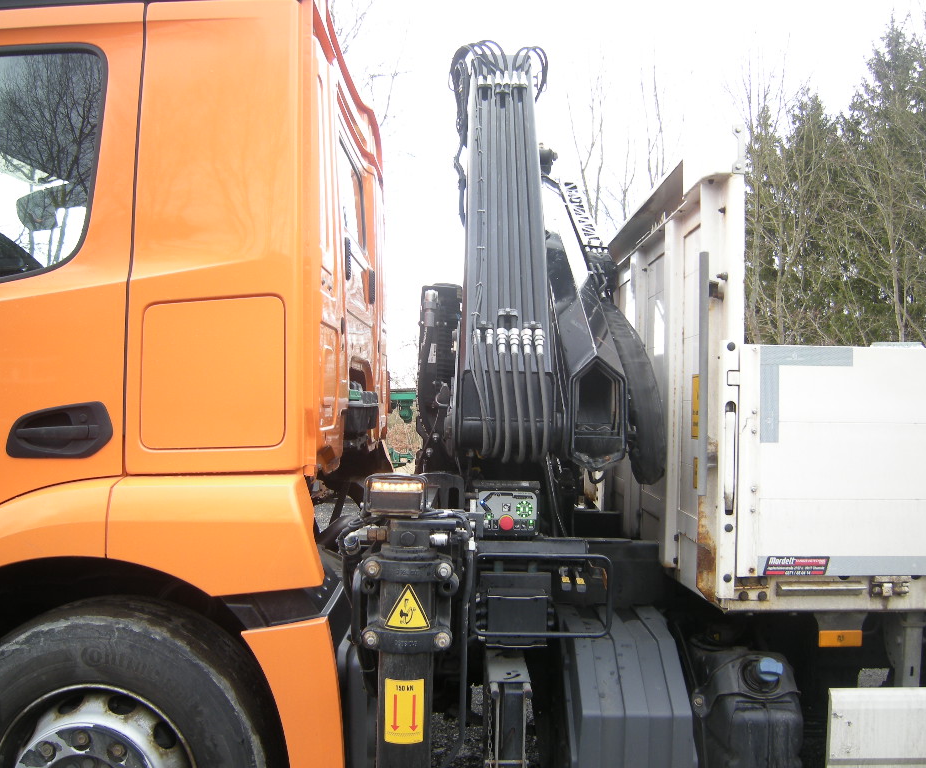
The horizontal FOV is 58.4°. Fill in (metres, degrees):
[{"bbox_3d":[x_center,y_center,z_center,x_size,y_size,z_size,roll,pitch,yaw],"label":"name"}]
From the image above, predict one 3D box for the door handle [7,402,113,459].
[{"bbox_3d":[-1.132,0.131,2.330,0.300,0.160,0.060,1,0,-3],"label":"door handle"}]

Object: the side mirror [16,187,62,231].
[{"bbox_3d":[-2.357,-0.975,4.600,0.100,0.250,0.220,1,0,37],"label":"side mirror"}]

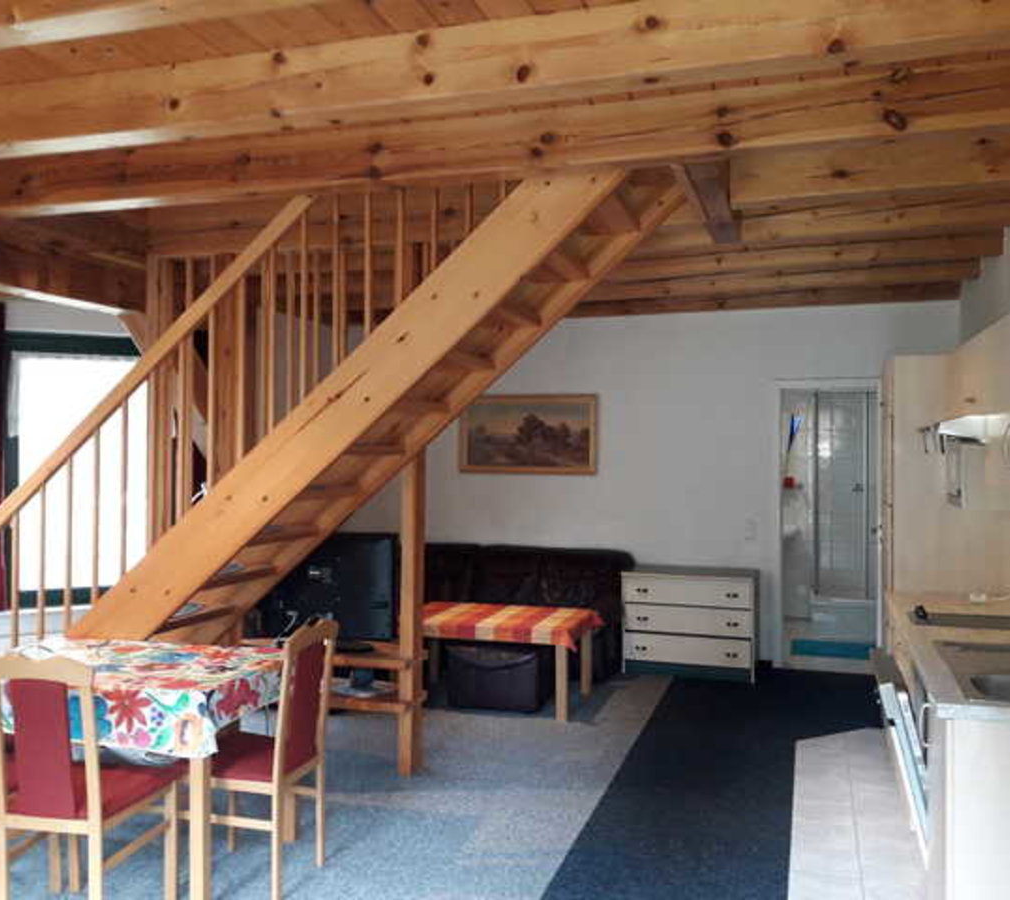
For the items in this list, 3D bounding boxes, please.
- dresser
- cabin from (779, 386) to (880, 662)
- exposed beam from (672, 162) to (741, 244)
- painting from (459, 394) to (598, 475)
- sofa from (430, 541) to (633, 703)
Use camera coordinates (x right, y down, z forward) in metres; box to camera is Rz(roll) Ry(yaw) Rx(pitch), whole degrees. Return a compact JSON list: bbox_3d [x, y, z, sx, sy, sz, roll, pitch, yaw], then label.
[{"bbox_3d":[1.294,1.192,6.758,0.882,0.698,0.464,0,1,18],"label":"dresser"},{"bbox_3d":[3.041,0.521,8.331,0.816,2.019,0.848,0,1,18],"label":"cabin"},{"bbox_3d":[0.875,-1.097,4.019,0.130,0.203,1.392,0,1,18],"label":"exposed beam"},{"bbox_3d":[0.161,-0.120,7.344,1.083,0.598,0.040,0,1,18],"label":"painting"},{"bbox_3d":[-0.057,1.126,7.008,1.856,0.816,0.800,0,1,18],"label":"sofa"}]

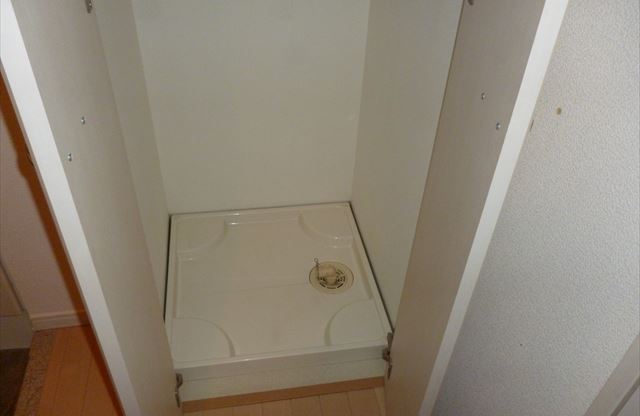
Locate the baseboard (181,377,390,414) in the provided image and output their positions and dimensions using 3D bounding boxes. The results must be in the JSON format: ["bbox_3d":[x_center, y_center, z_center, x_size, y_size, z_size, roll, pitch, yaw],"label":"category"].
[{"bbox_3d":[-0.090,0.520,1.460,0.600,0.054,0.016,-4,38,-9],"label":"baseboard"}]

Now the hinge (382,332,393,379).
[{"bbox_3d":[0.183,0.395,1.395,0.035,0.125,0.040,-4,38,-9],"label":"hinge"}]

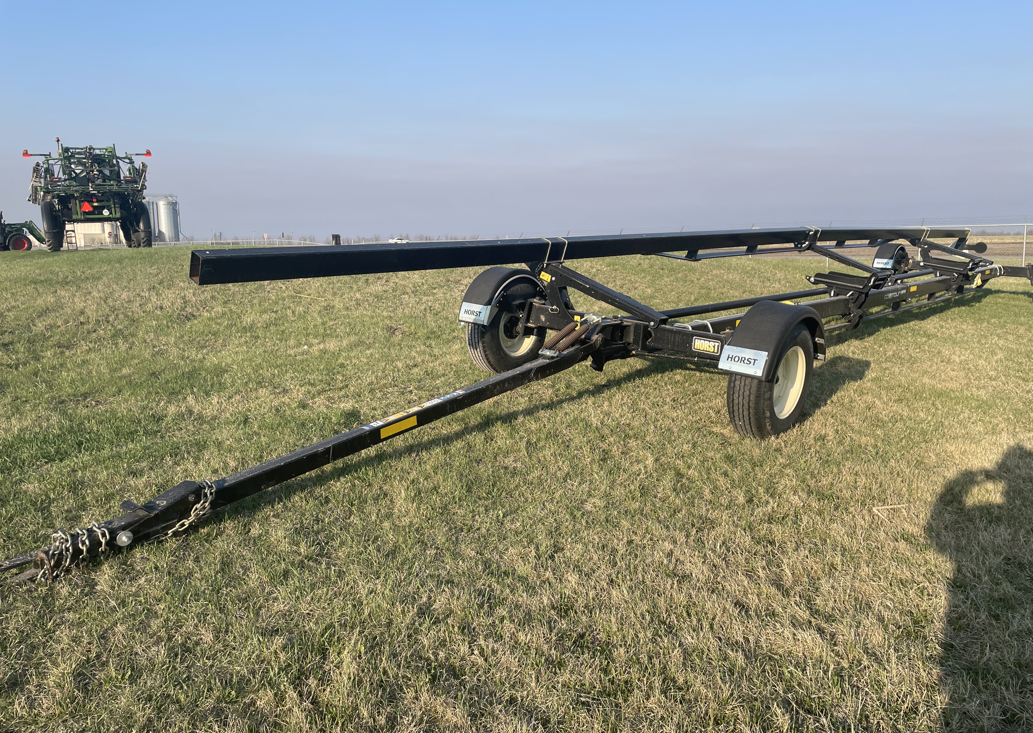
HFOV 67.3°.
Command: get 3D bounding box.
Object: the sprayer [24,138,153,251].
[{"bbox_3d":[-16.957,-6.701,30.777,4.000,4.150,8.700,-8,11,-30],"label":"sprayer"}]

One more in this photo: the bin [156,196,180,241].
[{"bbox_3d":[-88.826,-37.524,198.000,4.750,11.500,4.750,-1,9,0],"label":"bin"}]

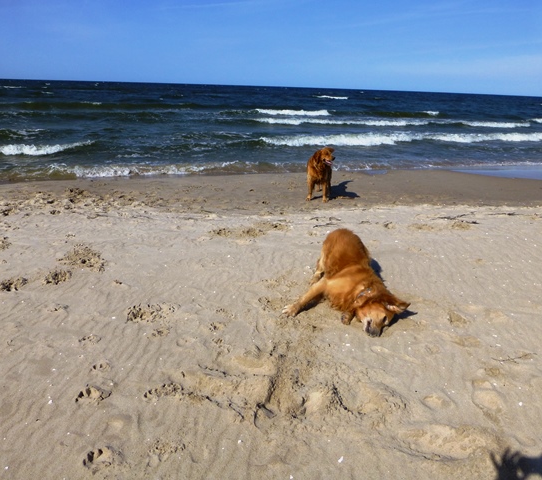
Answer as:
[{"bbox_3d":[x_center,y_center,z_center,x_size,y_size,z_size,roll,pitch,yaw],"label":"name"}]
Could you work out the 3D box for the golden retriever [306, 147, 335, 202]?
[{"bbox_3d":[0.768,-0.959,6.183,0.340,0.710,0.850,7,19,13],"label":"golden retriever"}]

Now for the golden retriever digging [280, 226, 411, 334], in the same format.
[{"bbox_3d":[0.482,0.226,3.072,0.660,0.460,0.950,1,19,-4],"label":"golden retriever digging"}]

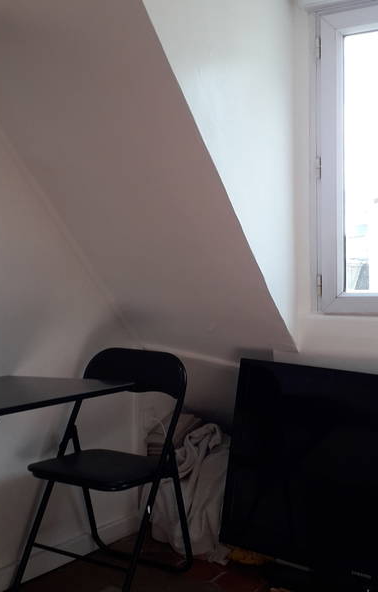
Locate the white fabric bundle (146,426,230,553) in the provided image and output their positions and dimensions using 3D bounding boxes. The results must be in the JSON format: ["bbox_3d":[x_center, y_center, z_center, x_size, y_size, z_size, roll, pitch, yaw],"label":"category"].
[{"bbox_3d":[0.005,0.765,2.500,0.340,0.510,0.230,0,1,30],"label":"white fabric bundle"}]

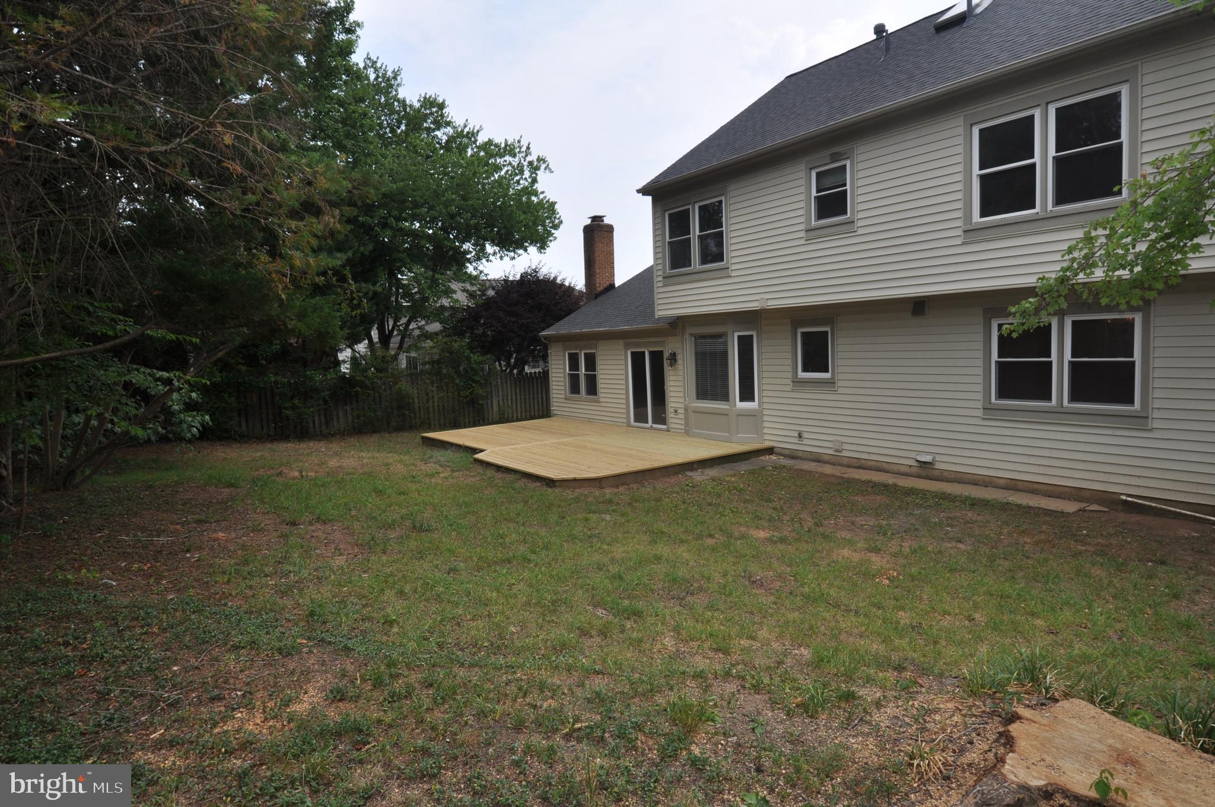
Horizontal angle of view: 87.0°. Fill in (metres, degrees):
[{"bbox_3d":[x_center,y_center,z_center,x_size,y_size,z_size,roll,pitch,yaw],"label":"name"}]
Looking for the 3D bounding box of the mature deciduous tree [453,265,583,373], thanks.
[{"bbox_3d":[-3.600,-2.800,27.500,6.000,6.000,5.800,-2,5,0],"label":"mature deciduous tree"}]

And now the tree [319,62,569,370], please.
[{"bbox_3d":[-7.300,-6.100,24.000,10.800,13.300,10.300,-2,5,0],"label":"tree"}]

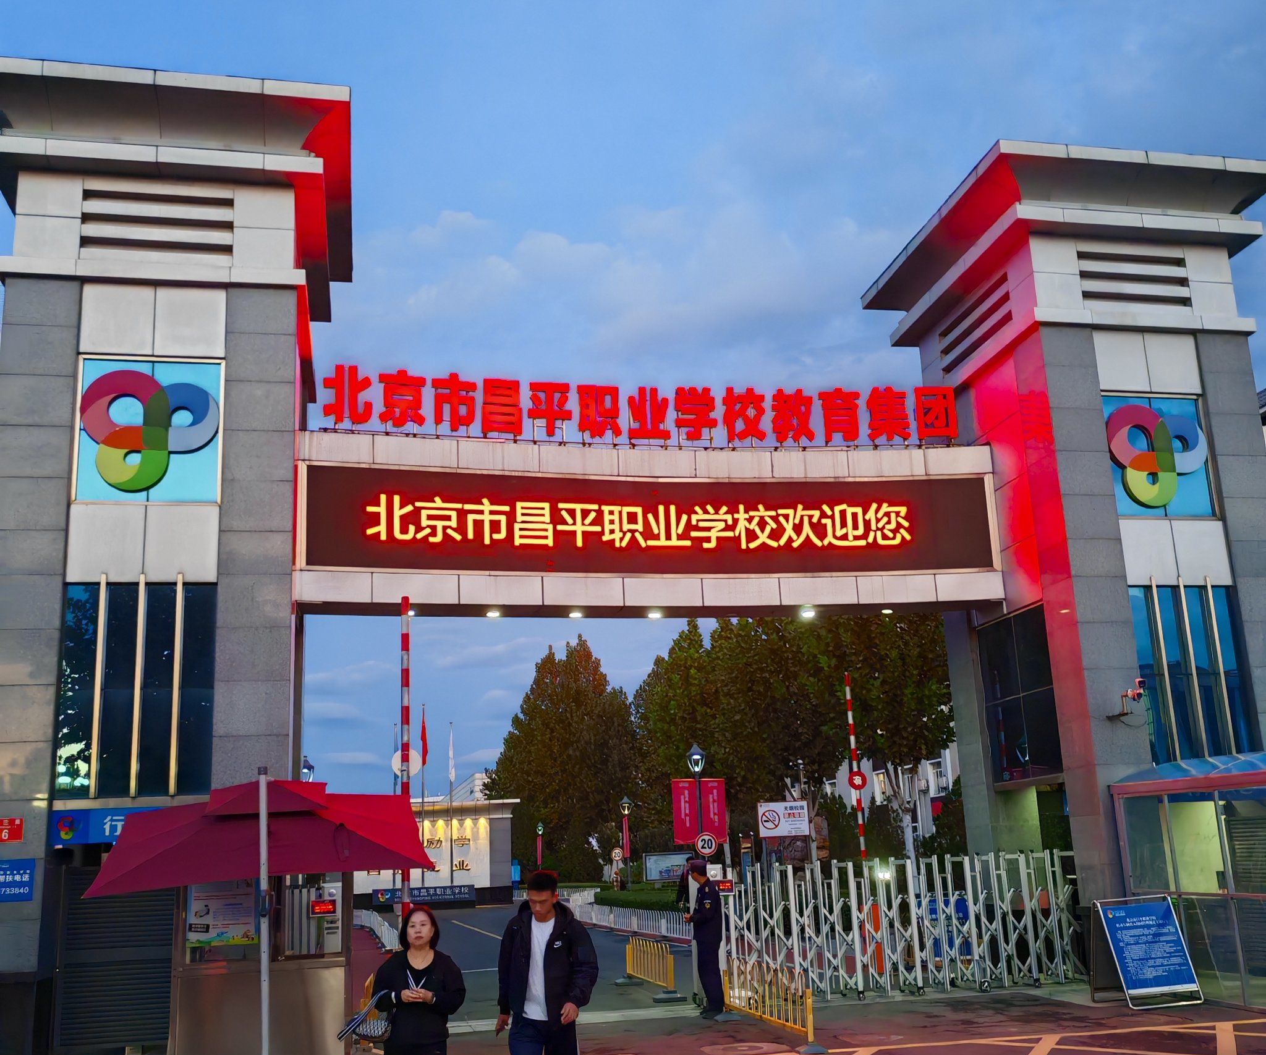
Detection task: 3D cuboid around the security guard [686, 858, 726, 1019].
[{"bbox_3d":[0.836,4.865,15.691,0.470,1.765,0.500,-3,-14,2],"label":"security guard"}]

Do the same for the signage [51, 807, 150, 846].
[{"bbox_3d":[-5.276,3.117,13.817,1.520,0.380,0.080,0,-14,-12],"label":"signage"}]

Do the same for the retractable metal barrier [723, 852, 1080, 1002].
[{"bbox_3d":[3.588,5.330,17.635,4.950,1.720,0.600,1,-15,-12],"label":"retractable metal barrier"}]

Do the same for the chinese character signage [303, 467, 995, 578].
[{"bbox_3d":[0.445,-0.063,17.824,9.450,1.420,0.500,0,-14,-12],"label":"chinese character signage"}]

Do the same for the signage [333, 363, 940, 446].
[{"bbox_3d":[0.298,-1.630,18.496,9.030,0.860,0.500,1,-15,-12],"label":"signage"}]

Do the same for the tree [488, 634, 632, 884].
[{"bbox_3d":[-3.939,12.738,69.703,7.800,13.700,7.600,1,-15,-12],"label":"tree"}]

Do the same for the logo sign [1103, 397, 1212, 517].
[{"bbox_3d":[7.002,-0.963,17.480,1.470,1.640,0.120,1,-15,-12],"label":"logo sign"}]

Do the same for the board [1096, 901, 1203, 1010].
[{"bbox_3d":[5.700,4.750,14.807,0.950,1.130,0.670,2,-15,-18],"label":"board"}]

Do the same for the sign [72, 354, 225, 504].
[{"bbox_3d":[-5.459,-1.097,14.882,1.580,1.680,0.140,0,-14,-12],"label":"sign"}]

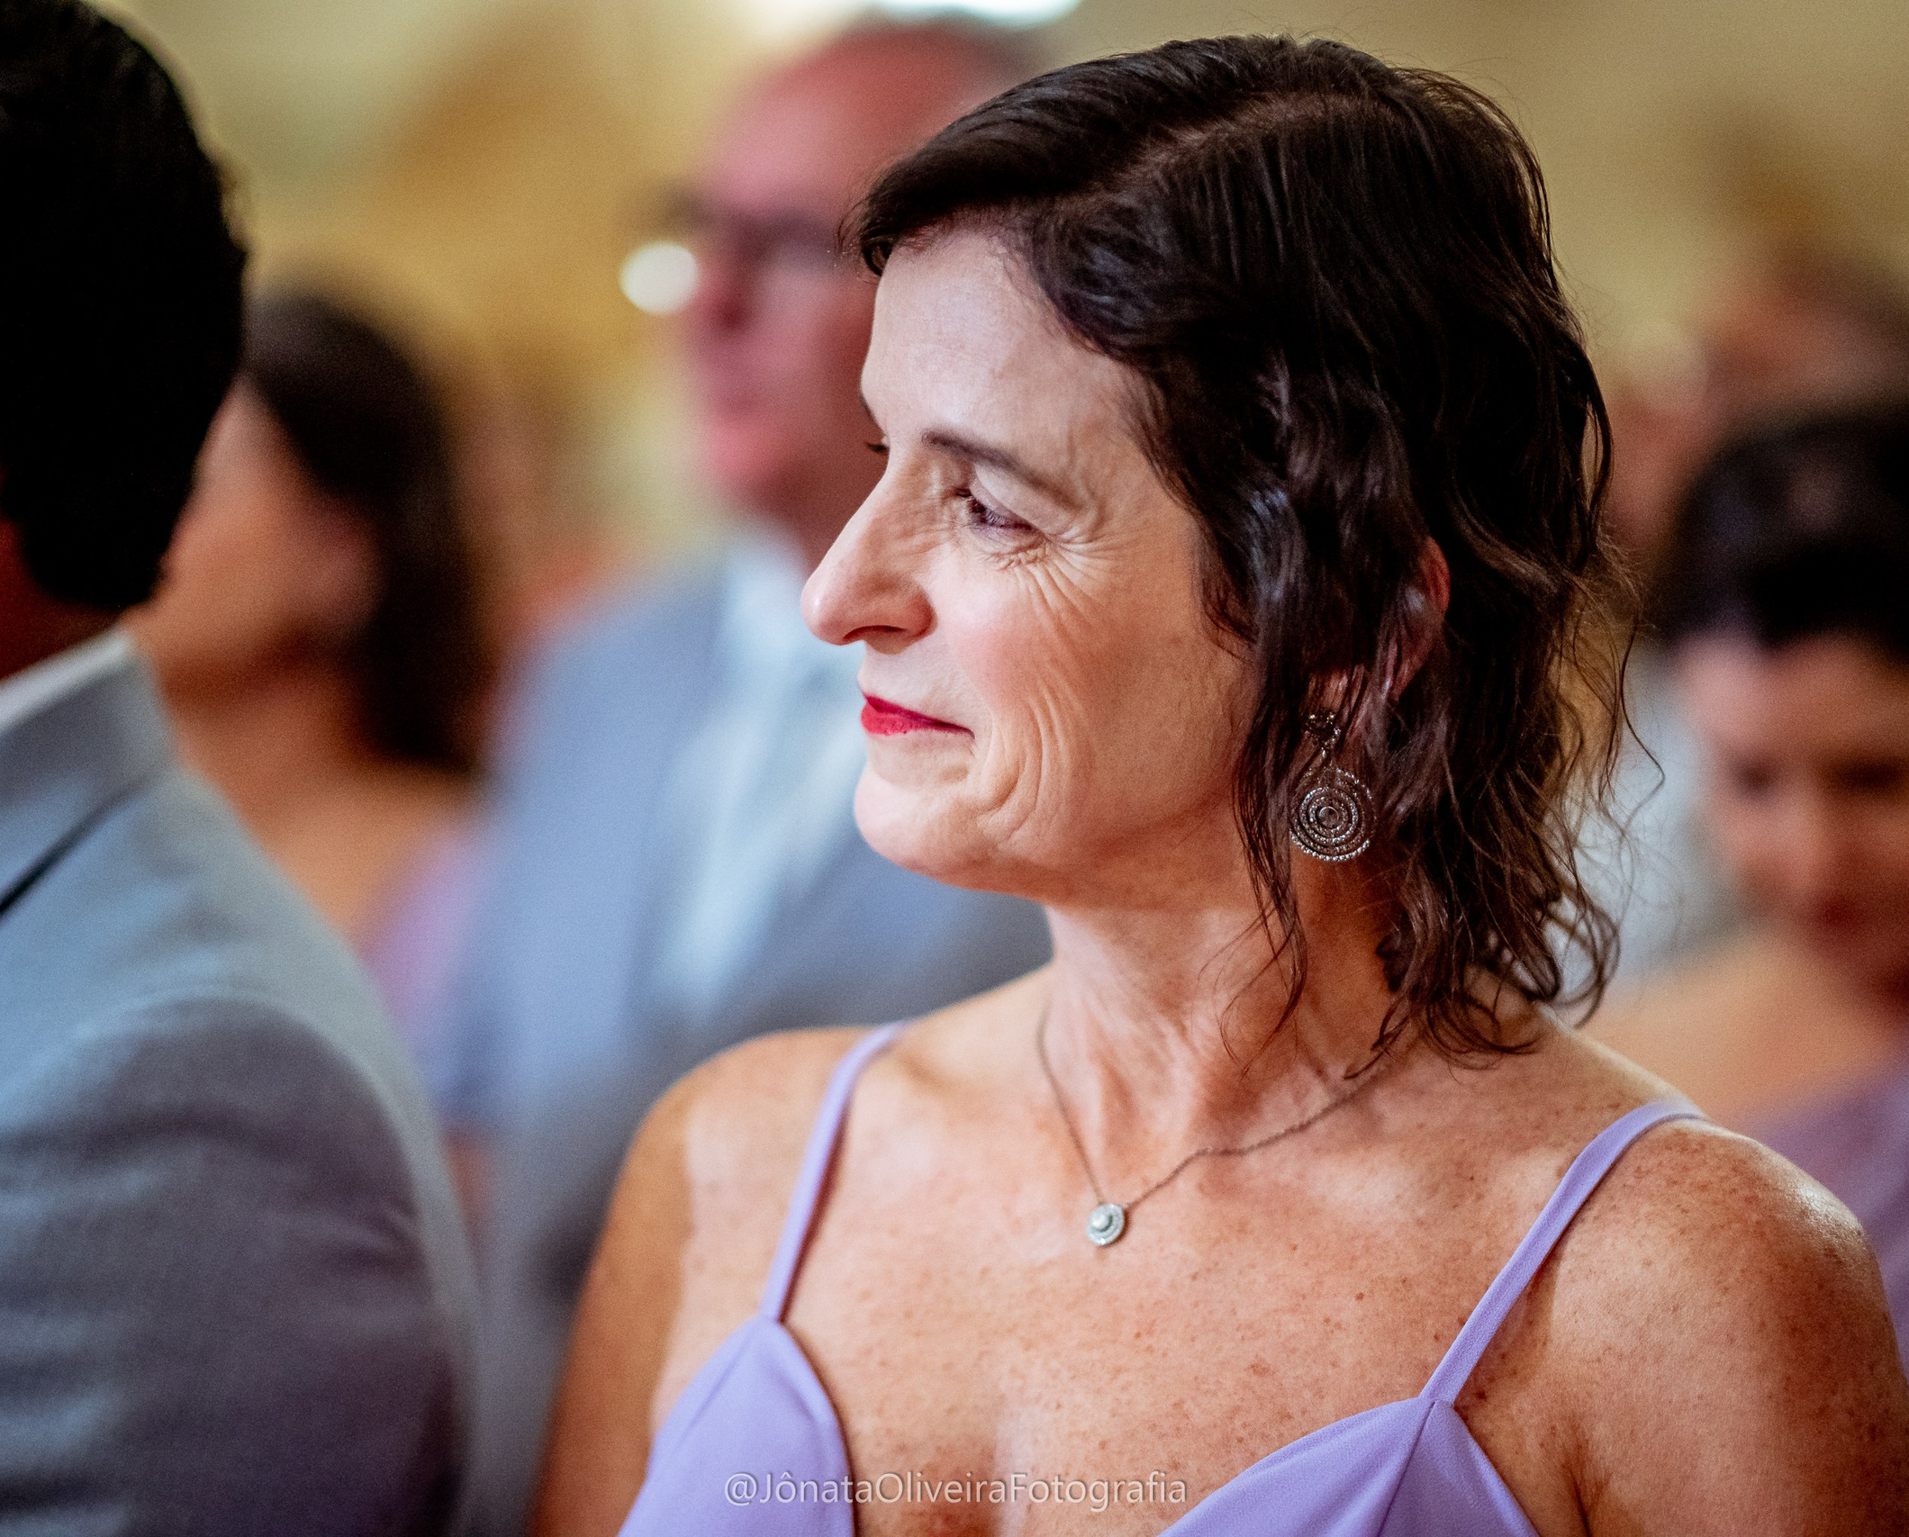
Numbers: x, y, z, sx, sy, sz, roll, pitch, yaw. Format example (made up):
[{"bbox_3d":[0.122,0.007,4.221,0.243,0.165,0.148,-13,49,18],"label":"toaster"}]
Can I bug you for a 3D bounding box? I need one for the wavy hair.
[{"bbox_3d":[0.081,-0.063,1.540,0.220,0.280,0.190,-1,8,-27],"label":"wavy hair"}]

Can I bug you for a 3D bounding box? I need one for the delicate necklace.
[{"bbox_3d":[0.082,0.094,1.545,0.122,0.080,0.130,2,3,35],"label":"delicate necklace"}]

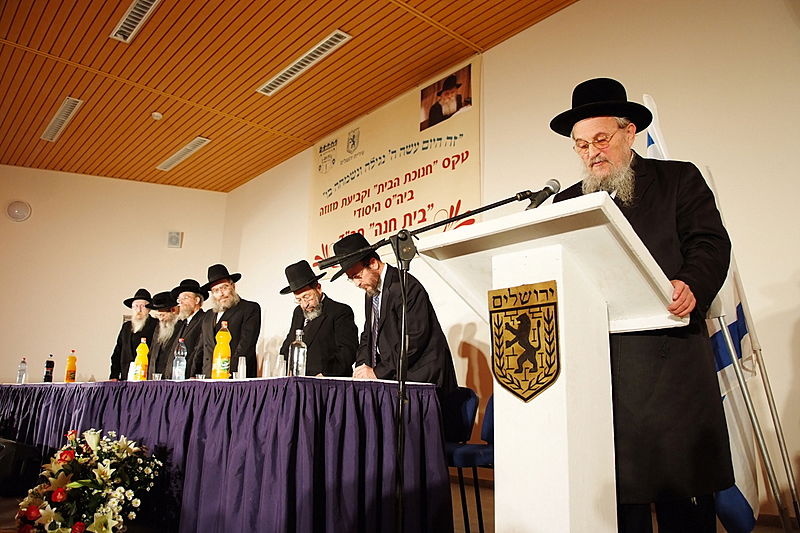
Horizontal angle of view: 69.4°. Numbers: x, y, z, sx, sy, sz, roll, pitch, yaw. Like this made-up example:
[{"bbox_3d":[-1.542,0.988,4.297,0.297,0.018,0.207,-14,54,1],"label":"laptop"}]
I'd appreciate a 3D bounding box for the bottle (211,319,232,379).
[{"bbox_3d":[-1.005,0.476,3.271,0.097,0.335,0.097,11,-15,-39],"label":"bottle"}]

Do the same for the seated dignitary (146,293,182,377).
[{"bbox_3d":[-2.556,1.097,6.104,0.530,1.707,0.400,-2,-12,18],"label":"seated dignitary"}]

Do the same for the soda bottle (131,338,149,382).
[{"bbox_3d":[-1.989,0.722,4.445,0.097,0.335,0.097,11,-15,-39],"label":"soda bottle"}]

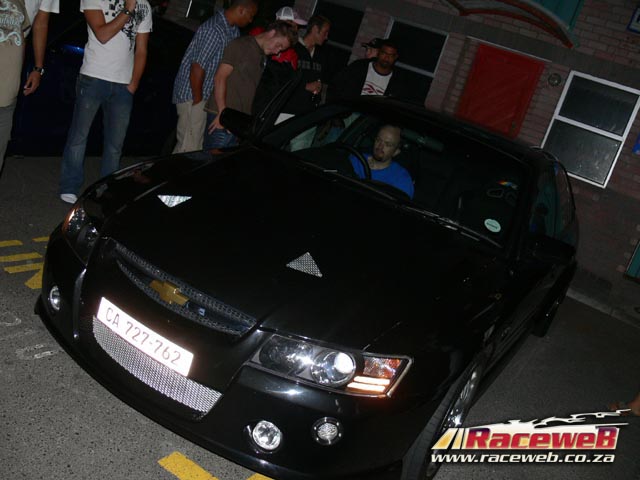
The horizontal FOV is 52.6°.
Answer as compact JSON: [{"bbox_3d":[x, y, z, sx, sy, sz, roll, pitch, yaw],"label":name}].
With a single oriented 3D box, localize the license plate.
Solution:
[{"bbox_3d":[-0.647,0.350,2.364,0.495,0.105,0.020,25,18,26],"label":"license plate"}]

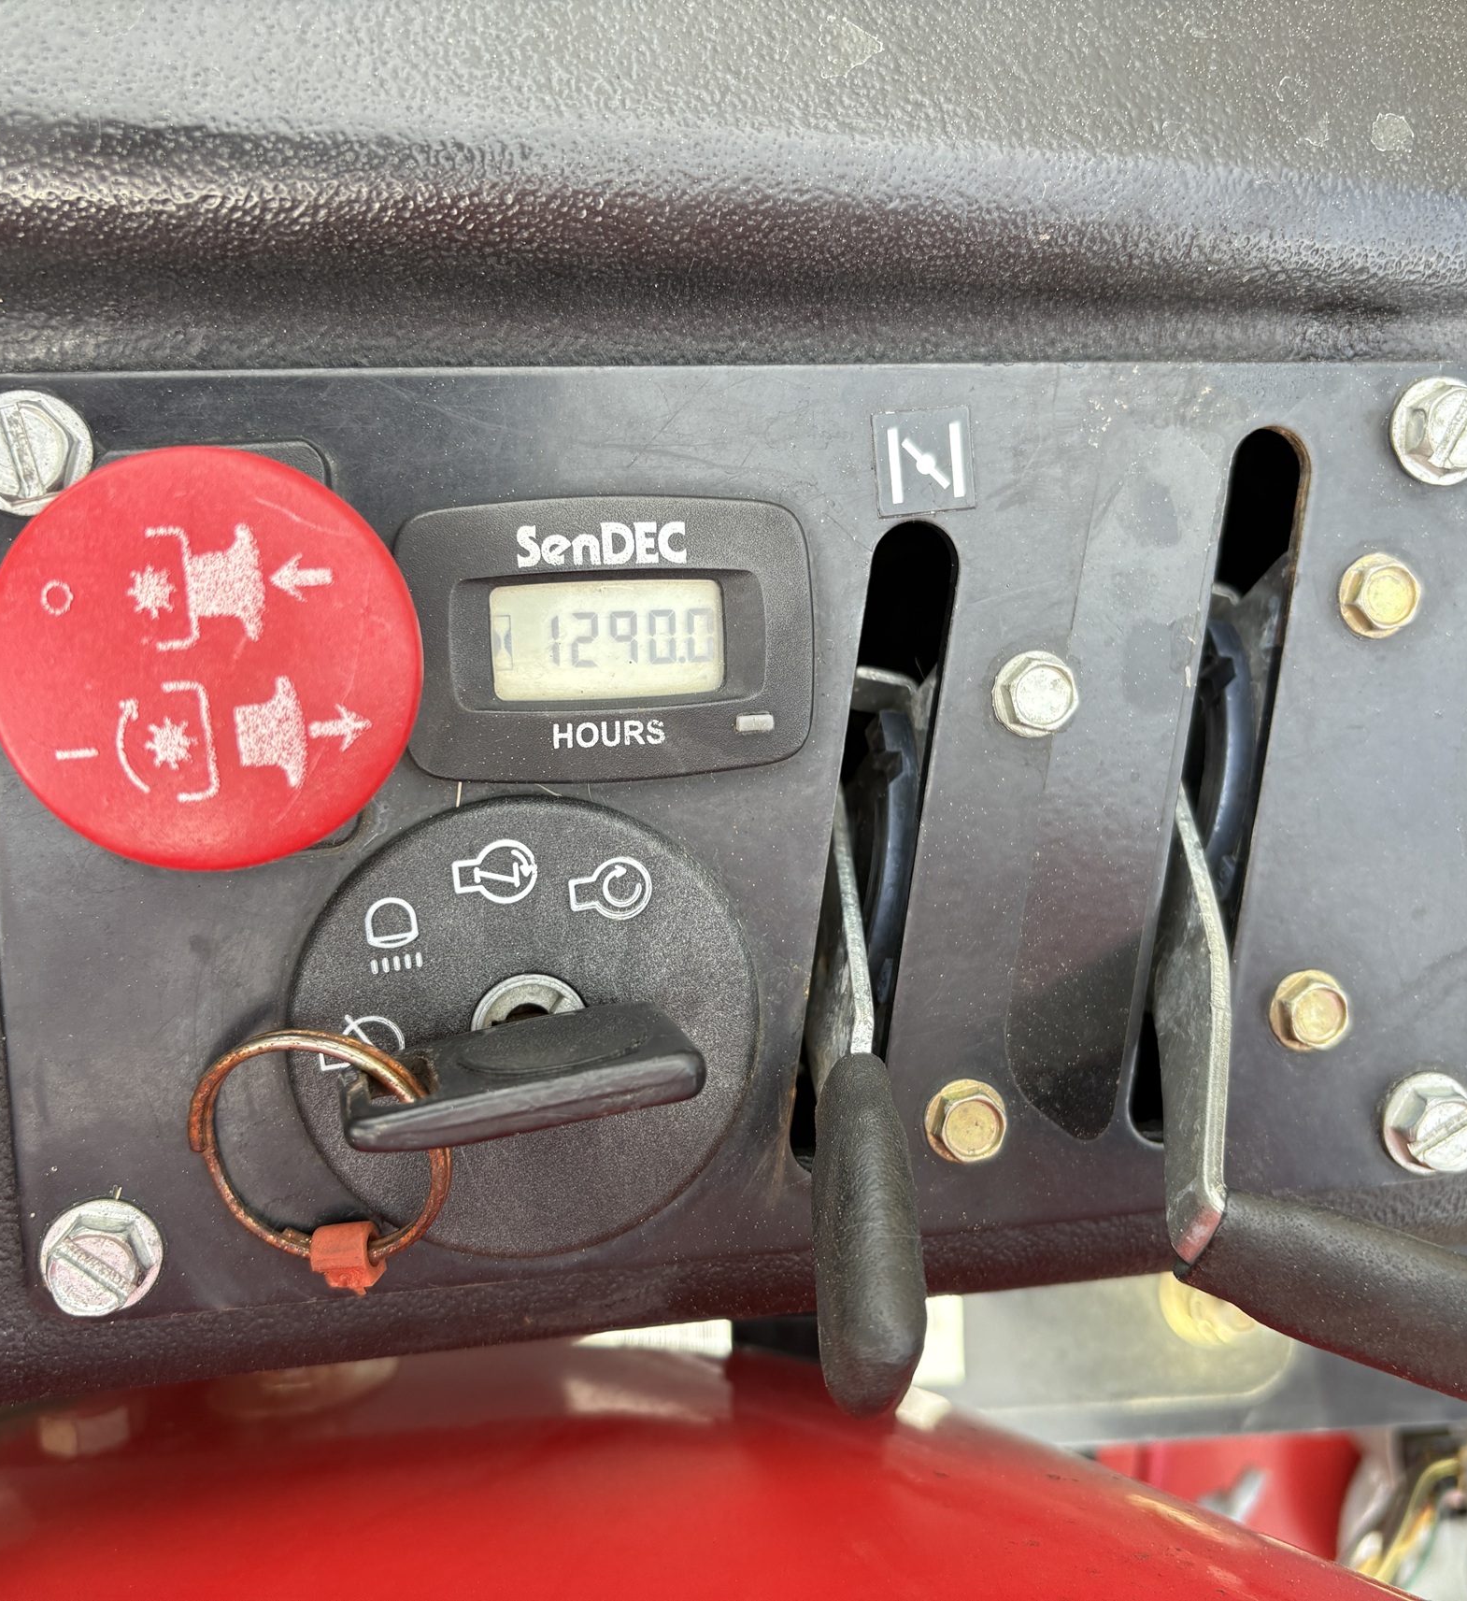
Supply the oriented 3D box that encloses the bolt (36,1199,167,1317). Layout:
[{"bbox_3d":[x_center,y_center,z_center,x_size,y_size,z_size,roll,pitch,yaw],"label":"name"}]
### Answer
[{"bbox_3d":[-0.070,0.051,0.176,0.013,0.004,0.013,-3,96,-10],"label":"bolt"}]

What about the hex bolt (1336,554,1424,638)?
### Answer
[{"bbox_3d":[0.080,-0.025,0.197,0.010,0.003,0.010,-3,96,-10],"label":"hex bolt"}]

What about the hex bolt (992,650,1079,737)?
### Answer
[{"bbox_3d":[0.036,-0.012,0.190,0.010,0.003,0.010,-3,96,-10],"label":"hex bolt"}]

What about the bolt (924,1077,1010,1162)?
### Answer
[{"bbox_3d":[0.029,0.039,0.194,0.010,0.003,0.010,-3,96,-10],"label":"bolt"}]

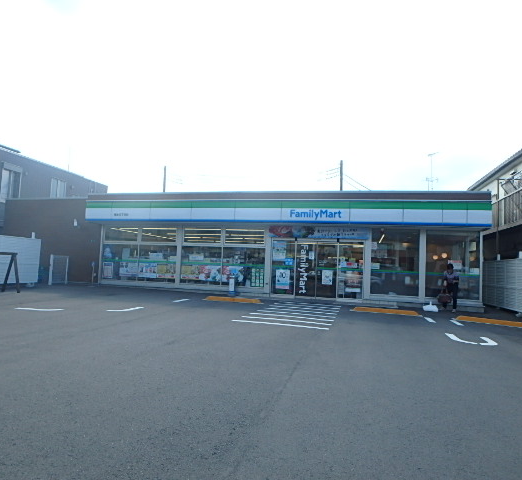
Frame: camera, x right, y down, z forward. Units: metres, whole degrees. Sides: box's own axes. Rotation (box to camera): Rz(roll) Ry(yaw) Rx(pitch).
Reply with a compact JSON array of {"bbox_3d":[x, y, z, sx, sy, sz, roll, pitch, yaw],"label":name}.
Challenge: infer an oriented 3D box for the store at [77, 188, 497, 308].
[{"bbox_3d":[1.386,0.663,20.219,15.480,4.010,11.600,1,-4,13],"label":"store"}]

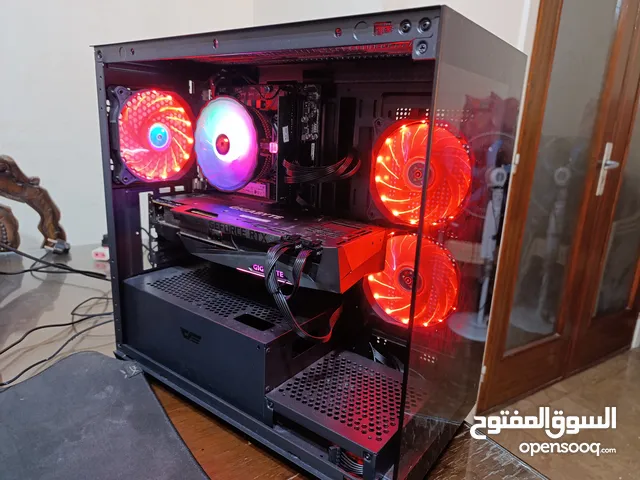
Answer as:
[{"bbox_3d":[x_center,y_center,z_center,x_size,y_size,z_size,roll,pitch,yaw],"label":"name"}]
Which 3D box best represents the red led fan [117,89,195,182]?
[{"bbox_3d":[-0.224,-0.141,0.576,0.026,0.120,0.120,13,19,34],"label":"red led fan"}]

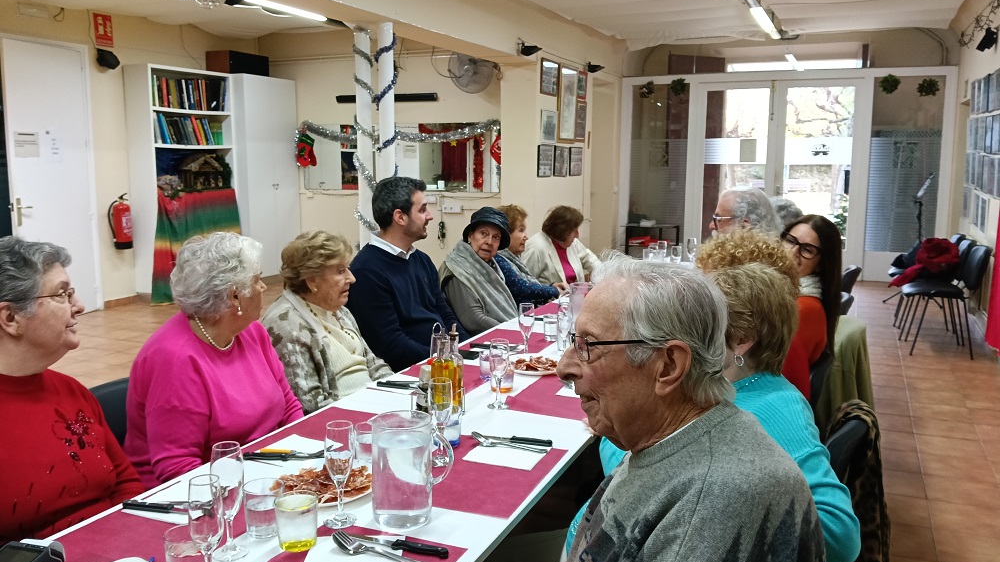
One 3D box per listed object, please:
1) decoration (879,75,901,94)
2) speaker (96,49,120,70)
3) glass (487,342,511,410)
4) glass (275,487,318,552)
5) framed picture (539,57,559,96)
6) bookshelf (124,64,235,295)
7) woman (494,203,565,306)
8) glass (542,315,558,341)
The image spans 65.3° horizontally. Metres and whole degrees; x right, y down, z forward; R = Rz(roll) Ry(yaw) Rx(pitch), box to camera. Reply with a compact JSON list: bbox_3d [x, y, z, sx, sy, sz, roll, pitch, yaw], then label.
[{"bbox_3d":[4.559,-2.308,9.138,0.260,0.250,0.220,3,9,17],"label":"decoration"},{"bbox_3d":[-3.709,-2.093,7.392,0.160,0.145,0.145,25,18,19],"label":"speaker"},{"bbox_3d":[-0.001,0.260,2.182,0.061,0.186,0.061,0,9,0],"label":"glass"},{"bbox_3d":[-0.360,0.429,1.389,0.075,0.085,0.075,0,9,0],"label":"glass"},{"bbox_3d":[0.498,-2.033,7.809,0.030,0.345,0.480,4,9,24],"label":"framed picture"},{"bbox_3d":[-3.338,-1.037,8.333,0.300,2.360,1.060,4,10,24],"label":"bookshelf"},{"bbox_3d":[0.147,0.239,3.883,0.680,1.210,0.500,4,9,24],"label":"woman"},{"bbox_3d":[0.204,0.183,3.022,0.069,0.089,0.069,0,9,0],"label":"glass"}]

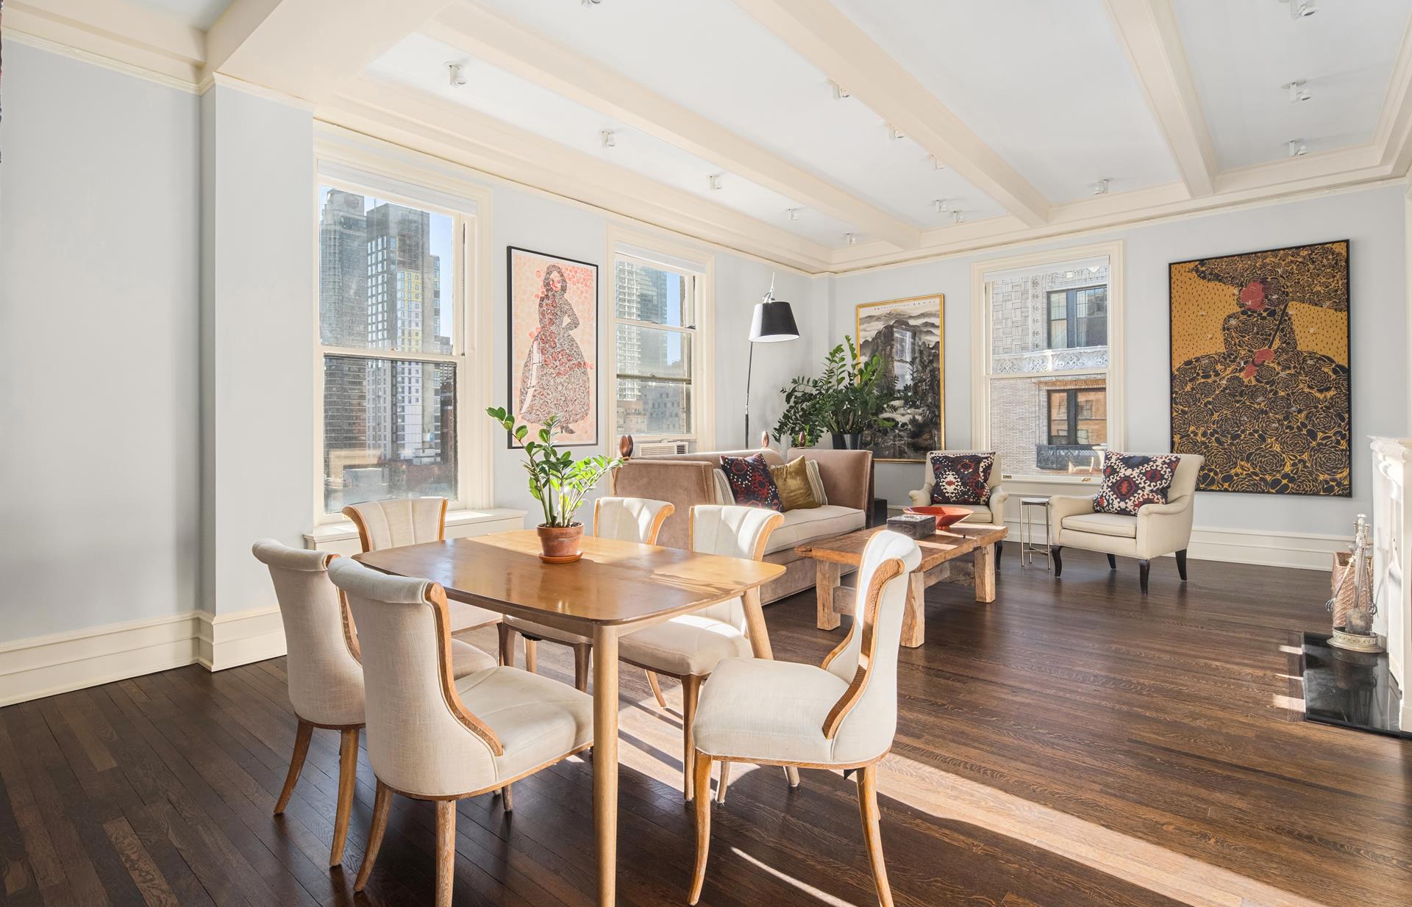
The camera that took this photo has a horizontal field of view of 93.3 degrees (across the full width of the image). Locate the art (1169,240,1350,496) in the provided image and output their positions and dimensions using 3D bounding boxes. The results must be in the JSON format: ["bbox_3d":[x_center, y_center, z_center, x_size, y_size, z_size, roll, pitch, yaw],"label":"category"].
[{"bbox_3d":[4.659,-0.677,5.659,1.176,2.049,0.050,1,3,39],"label":"art"}]

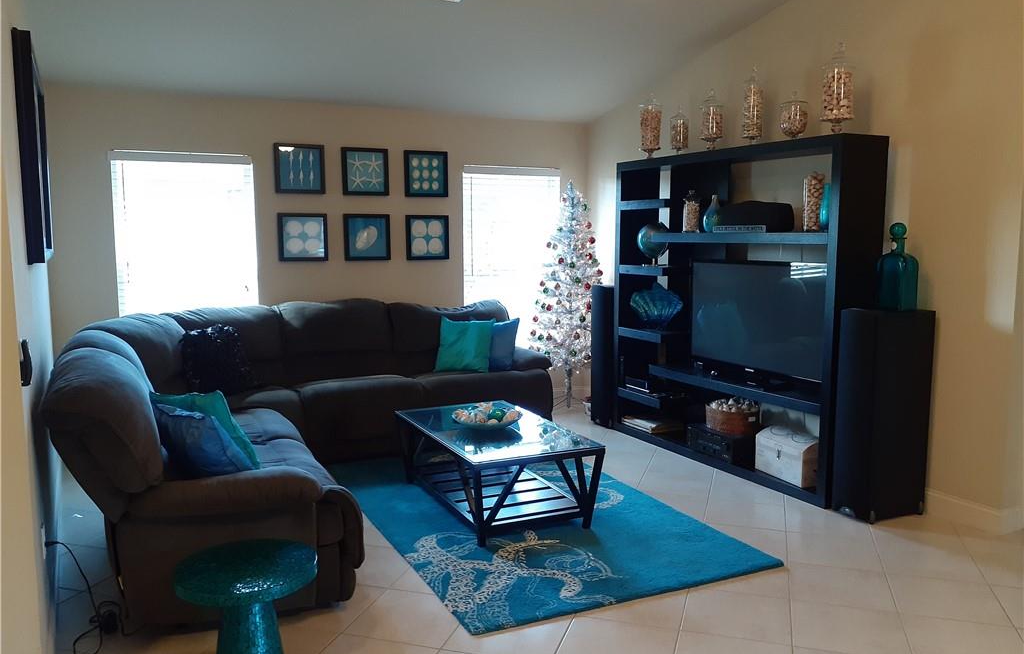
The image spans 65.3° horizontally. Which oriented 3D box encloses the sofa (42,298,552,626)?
[{"bbox_3d":[-0.850,0.440,4.814,3.250,1.040,3.000,-4,7,-27],"label":"sofa"}]

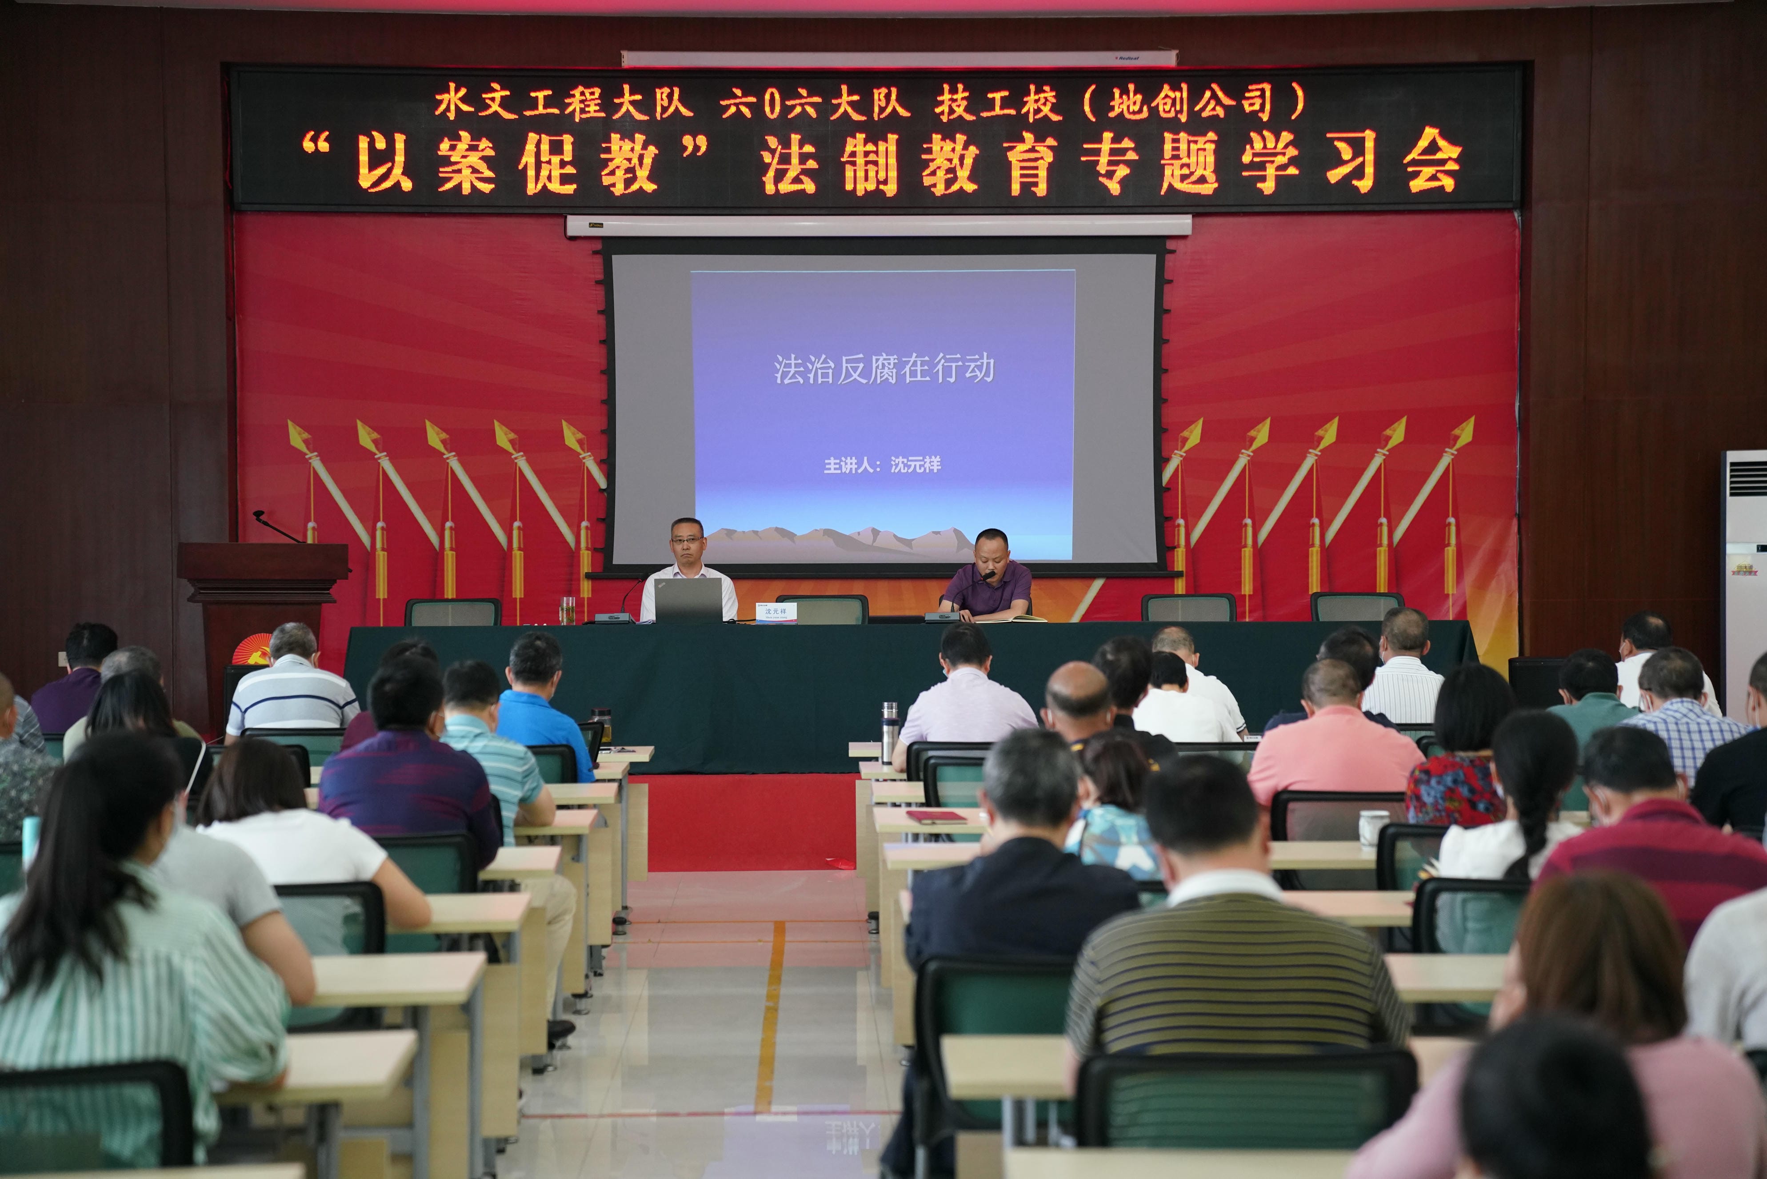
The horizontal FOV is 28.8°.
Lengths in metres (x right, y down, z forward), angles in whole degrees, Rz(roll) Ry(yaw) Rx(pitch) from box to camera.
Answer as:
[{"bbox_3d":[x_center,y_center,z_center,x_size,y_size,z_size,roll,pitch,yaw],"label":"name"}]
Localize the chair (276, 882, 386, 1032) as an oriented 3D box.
[{"bbox_3d":[-1.350,1.070,7.870,0.510,0.850,0.550,0,1,-1],"label":"chair"}]

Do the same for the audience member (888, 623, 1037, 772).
[{"bbox_3d":[0.305,0.778,13.000,0.550,1.300,0.750,0,1,-1],"label":"audience member"}]

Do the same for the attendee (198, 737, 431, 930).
[{"bbox_3d":[-1.352,0.906,8.100,0.530,1.135,0.760,0,0,-1],"label":"attendee"}]

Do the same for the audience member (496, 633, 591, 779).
[{"bbox_3d":[-1.413,0.799,14.100,0.490,1.270,0.760,0,0,-1],"label":"audience member"}]

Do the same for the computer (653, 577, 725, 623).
[{"bbox_3d":[-0.972,0.057,17.202,0.337,0.225,0.290,0,1,-1],"label":"computer"}]

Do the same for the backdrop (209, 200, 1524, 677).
[{"bbox_3d":[-0.050,-0.827,22.500,8.406,3.308,0.080,0,0,-1],"label":"backdrop"}]

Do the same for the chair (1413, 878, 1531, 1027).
[{"bbox_3d":[1.397,1.052,7.812,0.510,0.850,0.550,0,1,-1],"label":"chair"}]

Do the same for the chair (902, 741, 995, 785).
[{"bbox_3d":[0.319,0.989,12.700,0.490,0.885,0.570,0,1,-1],"label":"chair"}]

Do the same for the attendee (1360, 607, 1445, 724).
[{"bbox_3d":[2.121,0.728,13.959,0.500,1.300,0.750,0,1,-1],"label":"attendee"}]

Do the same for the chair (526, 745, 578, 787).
[{"bbox_3d":[-1.361,0.999,12.570,0.490,0.885,0.570,0,1,-4],"label":"chair"}]

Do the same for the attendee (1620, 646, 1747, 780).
[{"bbox_3d":[2.407,0.803,10.409,0.500,1.255,0.750,0,1,-1],"label":"attendee"}]

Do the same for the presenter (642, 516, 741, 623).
[{"bbox_3d":[-0.996,0.266,17.579,0.520,1.260,0.750,0,1,-1],"label":"presenter"}]

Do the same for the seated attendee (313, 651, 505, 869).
[{"bbox_3d":[-1.314,0.821,9.470,0.520,1.286,0.780,0,0,-1],"label":"seated attendee"}]

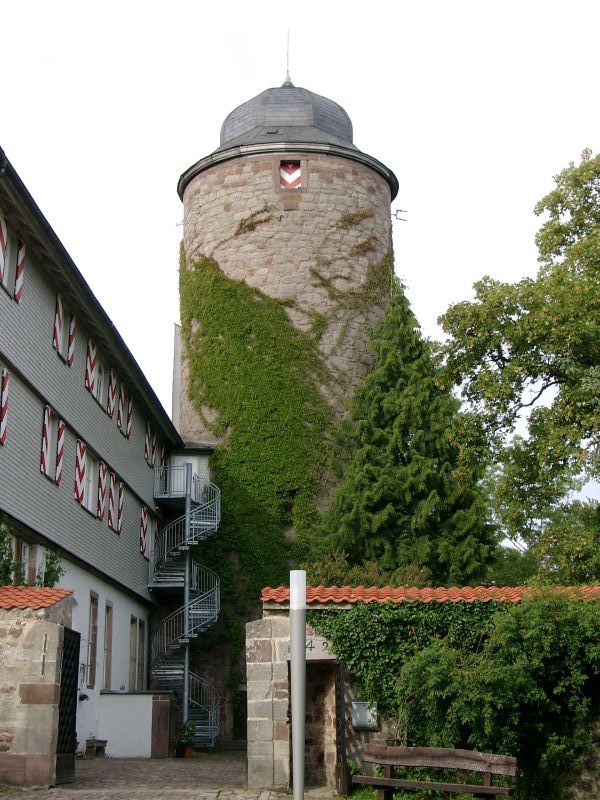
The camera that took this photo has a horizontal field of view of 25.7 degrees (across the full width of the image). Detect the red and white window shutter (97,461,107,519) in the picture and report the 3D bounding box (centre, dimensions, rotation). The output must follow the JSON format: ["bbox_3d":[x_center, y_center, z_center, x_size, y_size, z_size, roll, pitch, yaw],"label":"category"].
[{"bbox_3d":[-5.243,2.421,34.801,0.050,1.492,0.770,-1,-14,3],"label":"red and white window shutter"}]

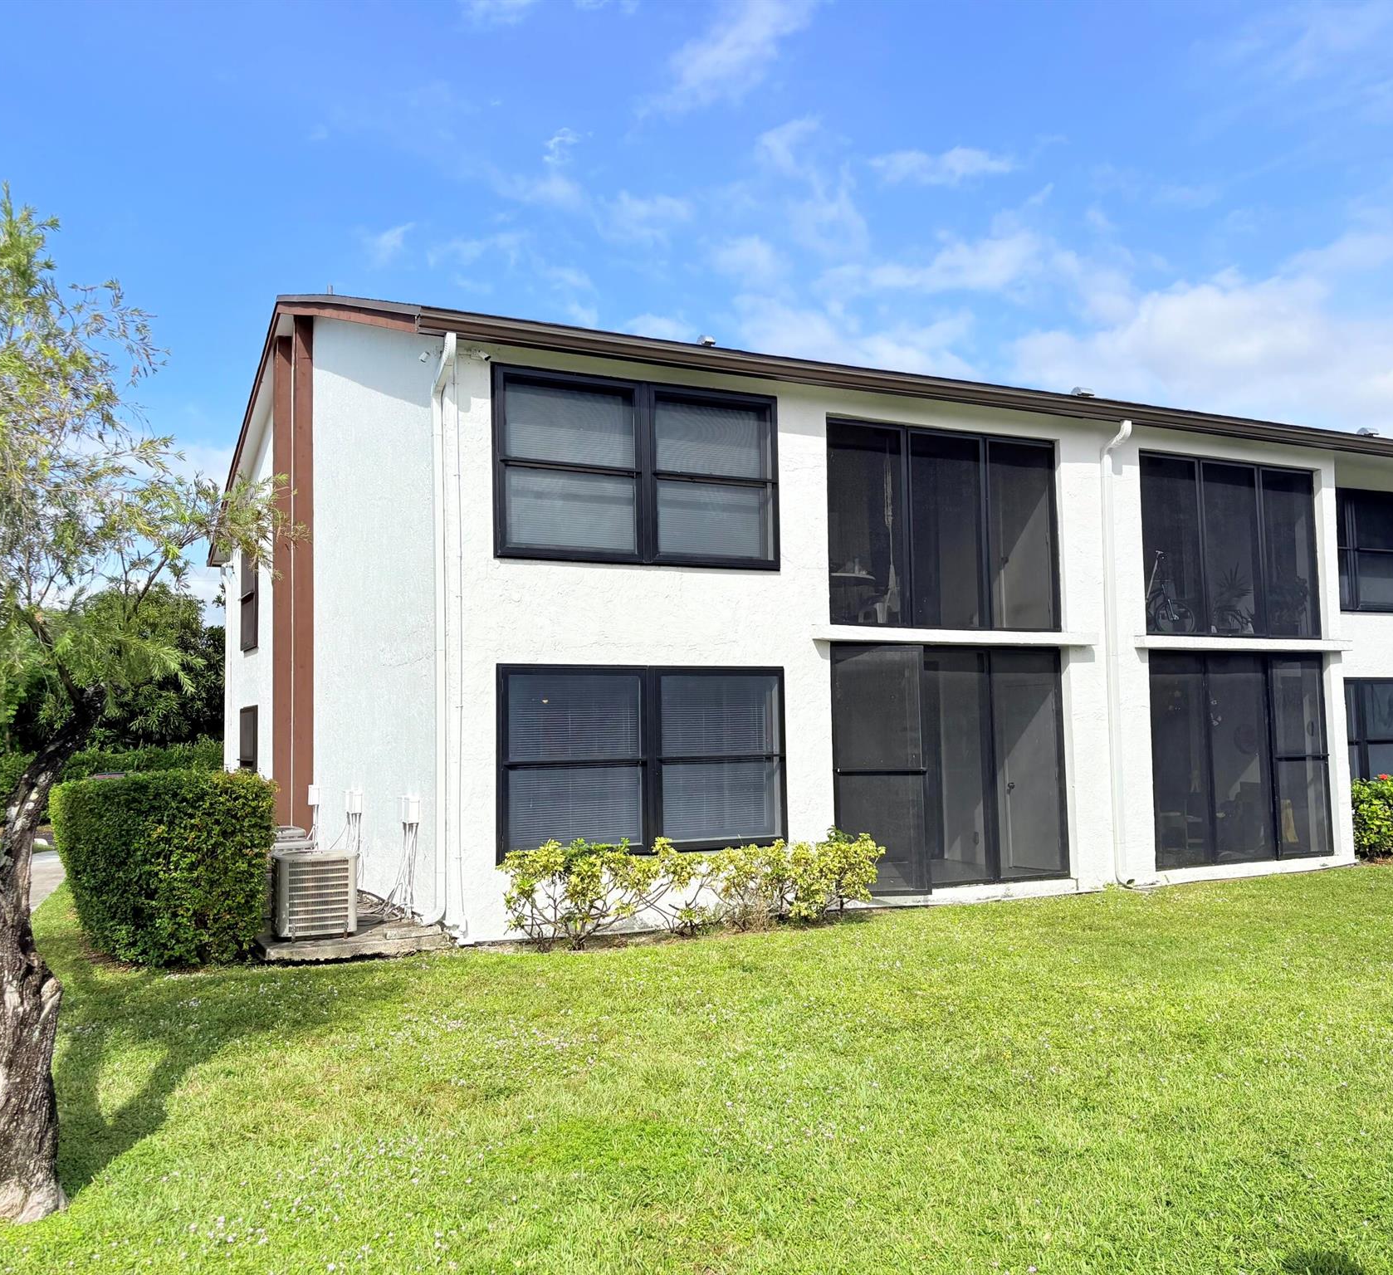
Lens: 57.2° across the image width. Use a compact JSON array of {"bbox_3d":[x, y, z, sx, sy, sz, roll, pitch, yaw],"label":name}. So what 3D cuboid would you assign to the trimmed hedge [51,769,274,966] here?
[{"bbox_3d":[-4.336,1.812,10.355,1.530,1.410,1.800,1,-5,-27],"label":"trimmed hedge"}]

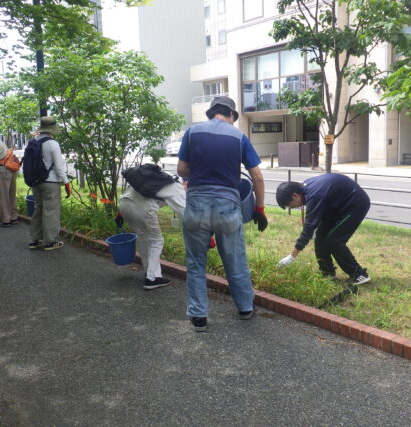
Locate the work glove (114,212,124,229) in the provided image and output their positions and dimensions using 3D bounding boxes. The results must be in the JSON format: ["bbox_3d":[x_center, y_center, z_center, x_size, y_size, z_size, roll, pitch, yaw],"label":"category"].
[{"bbox_3d":[-0.870,0.070,4.620,0.090,0.165,0.095,-7,11,-36],"label":"work glove"}]

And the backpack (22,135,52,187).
[{"bbox_3d":[-2.187,-0.660,5.904,0.270,0.560,0.330,-3,8,-44],"label":"backpack"}]

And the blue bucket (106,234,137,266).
[{"bbox_3d":[-0.840,0.355,4.600,0.300,0.280,0.300,-1,9,0],"label":"blue bucket"}]

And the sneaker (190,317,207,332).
[{"bbox_3d":[-0.041,0.780,3.485,0.105,0.110,0.280,-2,9,-4],"label":"sneaker"}]

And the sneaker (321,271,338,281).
[{"bbox_3d":[1.118,0.566,4.200,0.250,0.100,0.100,-6,10,-30],"label":"sneaker"}]

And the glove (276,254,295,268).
[{"bbox_3d":[0.713,0.432,4.100,0.210,0.085,0.110,-26,21,-30],"label":"glove"}]

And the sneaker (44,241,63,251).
[{"bbox_3d":[-2.004,0.422,6.070,0.105,0.110,0.275,7,12,42],"label":"sneaker"}]

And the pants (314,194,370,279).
[{"bbox_3d":[1.222,0.201,4.120,0.470,0.770,0.350,-2,9,-6],"label":"pants"}]

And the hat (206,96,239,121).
[{"bbox_3d":[0.127,-0.780,3.435,0.250,0.140,0.280,1,-6,15],"label":"hat"}]

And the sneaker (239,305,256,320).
[{"bbox_3d":[0.350,0.740,3.687,0.105,0.110,0.280,1,9,16],"label":"sneaker"}]

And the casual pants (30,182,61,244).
[{"bbox_3d":[-2.099,0.000,6.040,0.370,0.830,0.290,5,11,35],"label":"casual pants"}]

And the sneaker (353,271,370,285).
[{"bbox_3d":[1.357,0.567,4.074,0.270,0.110,0.100,-8,11,-36],"label":"sneaker"}]

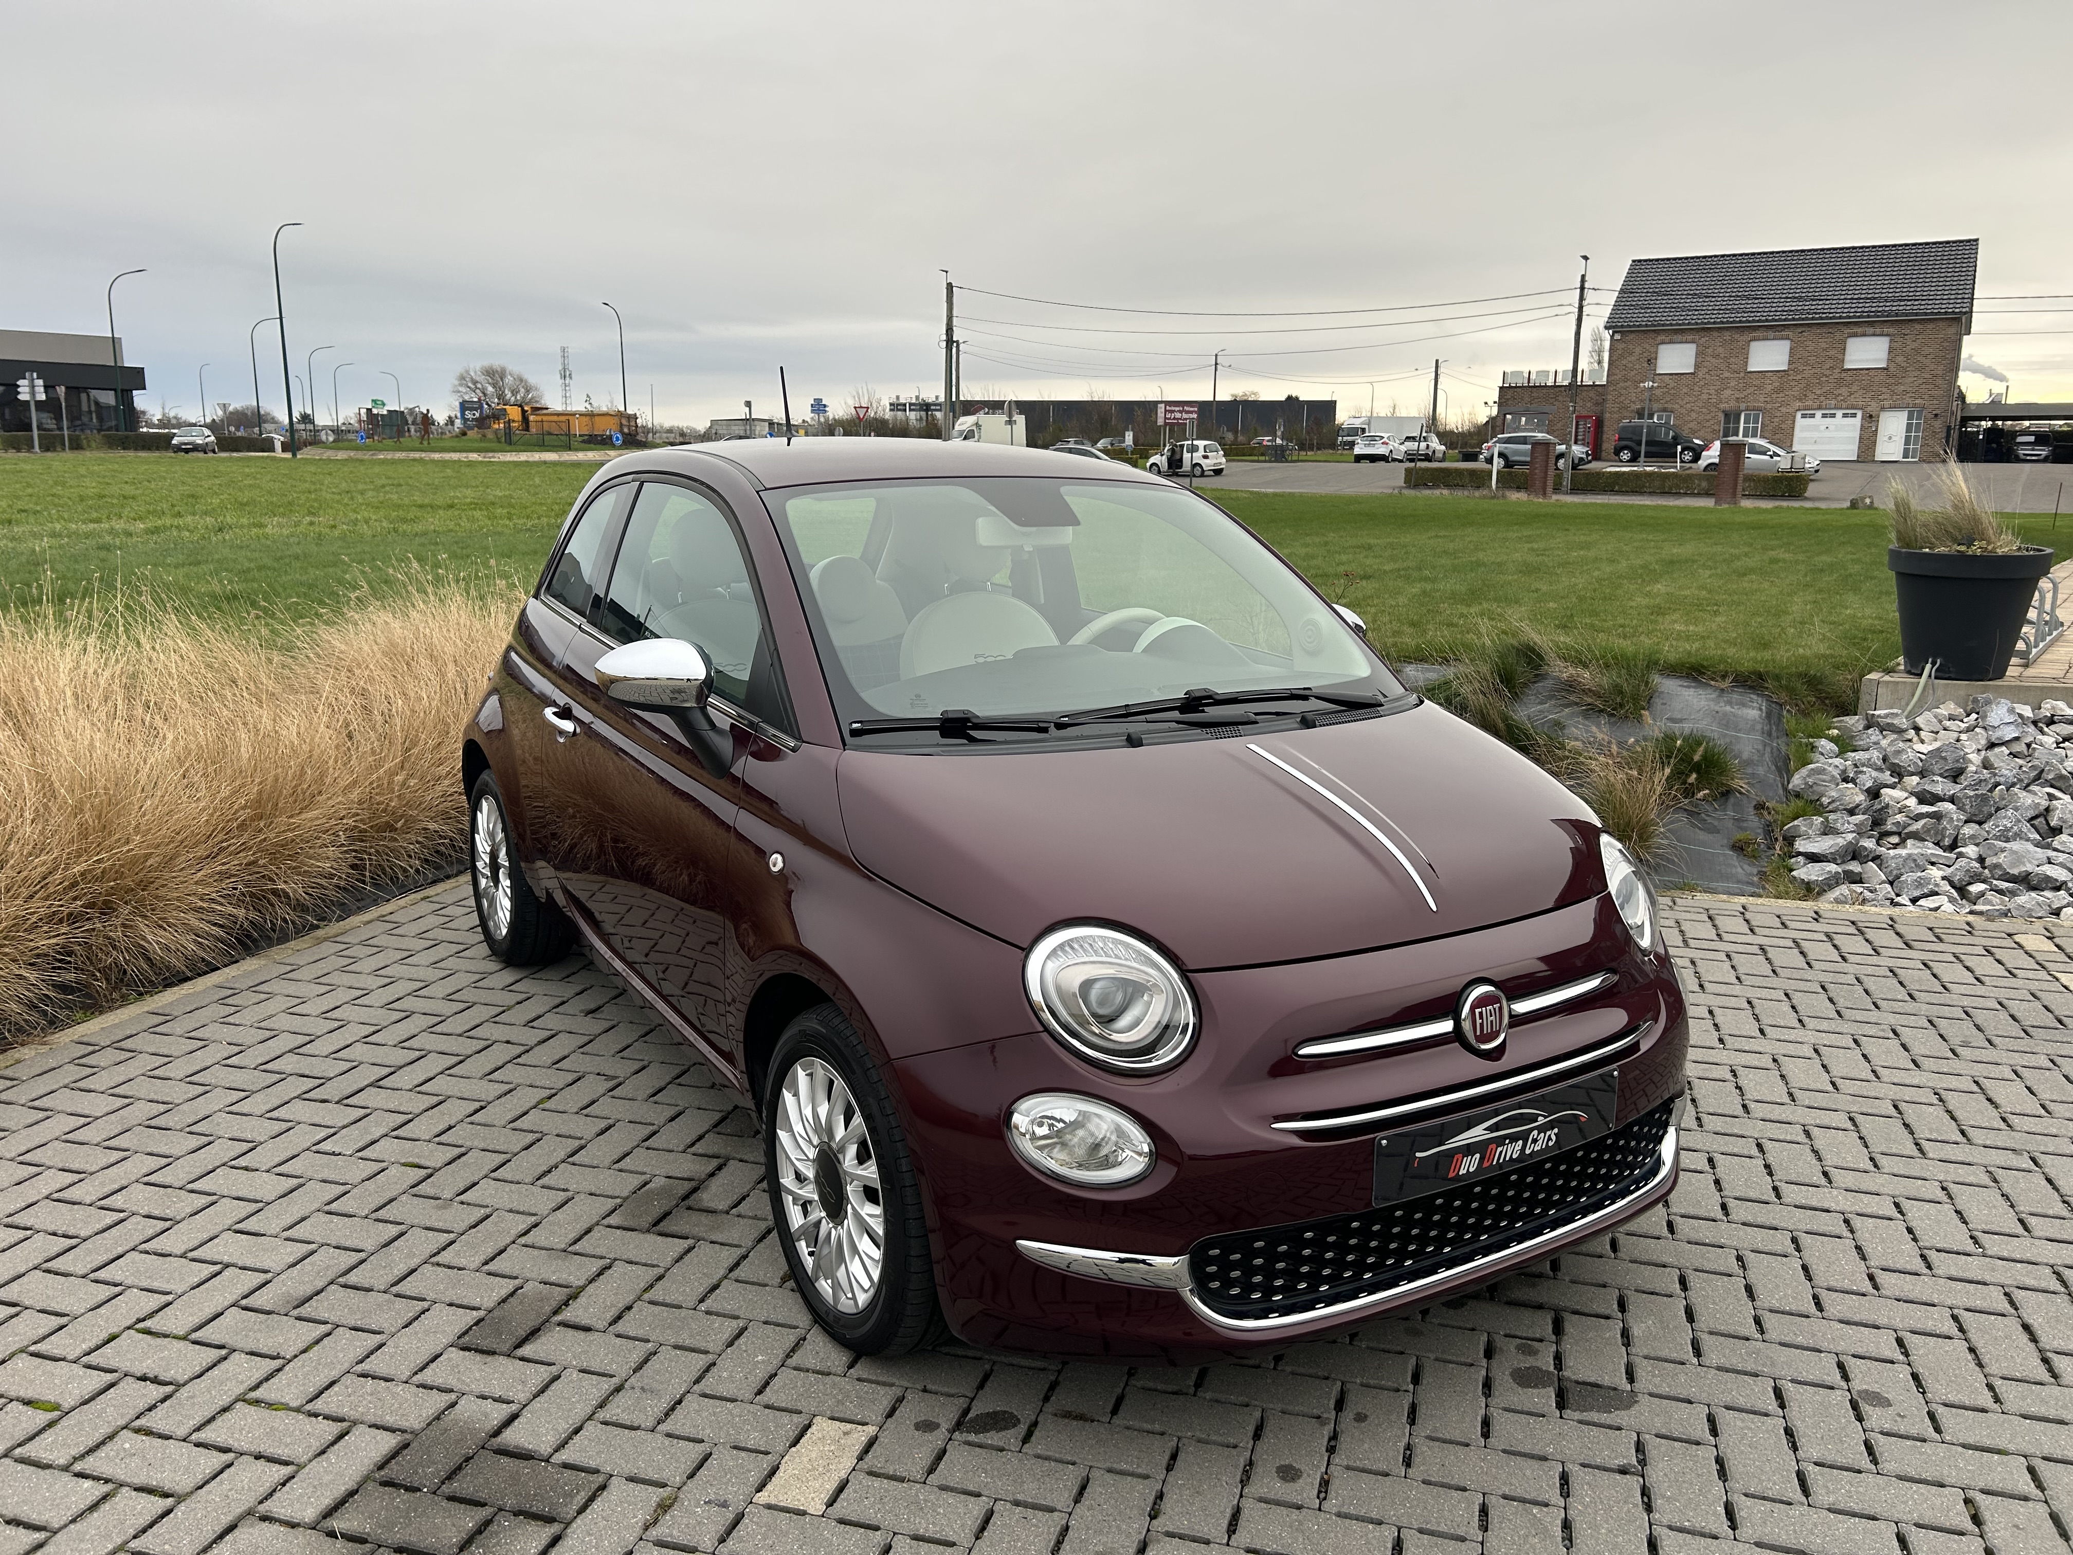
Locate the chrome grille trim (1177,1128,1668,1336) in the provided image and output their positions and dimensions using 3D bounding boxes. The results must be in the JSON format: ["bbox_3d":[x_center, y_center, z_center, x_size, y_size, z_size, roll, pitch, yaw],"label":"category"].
[{"bbox_3d":[0.678,0.691,2.407,1.060,0.110,0.110,-6,14,-31],"label":"chrome grille trim"}]

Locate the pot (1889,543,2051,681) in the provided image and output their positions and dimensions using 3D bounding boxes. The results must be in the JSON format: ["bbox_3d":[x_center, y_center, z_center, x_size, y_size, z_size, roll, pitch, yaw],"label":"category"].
[{"bbox_3d":[5.314,-0.943,8.943,0.815,0.705,0.815,0,12,0],"label":"pot"}]

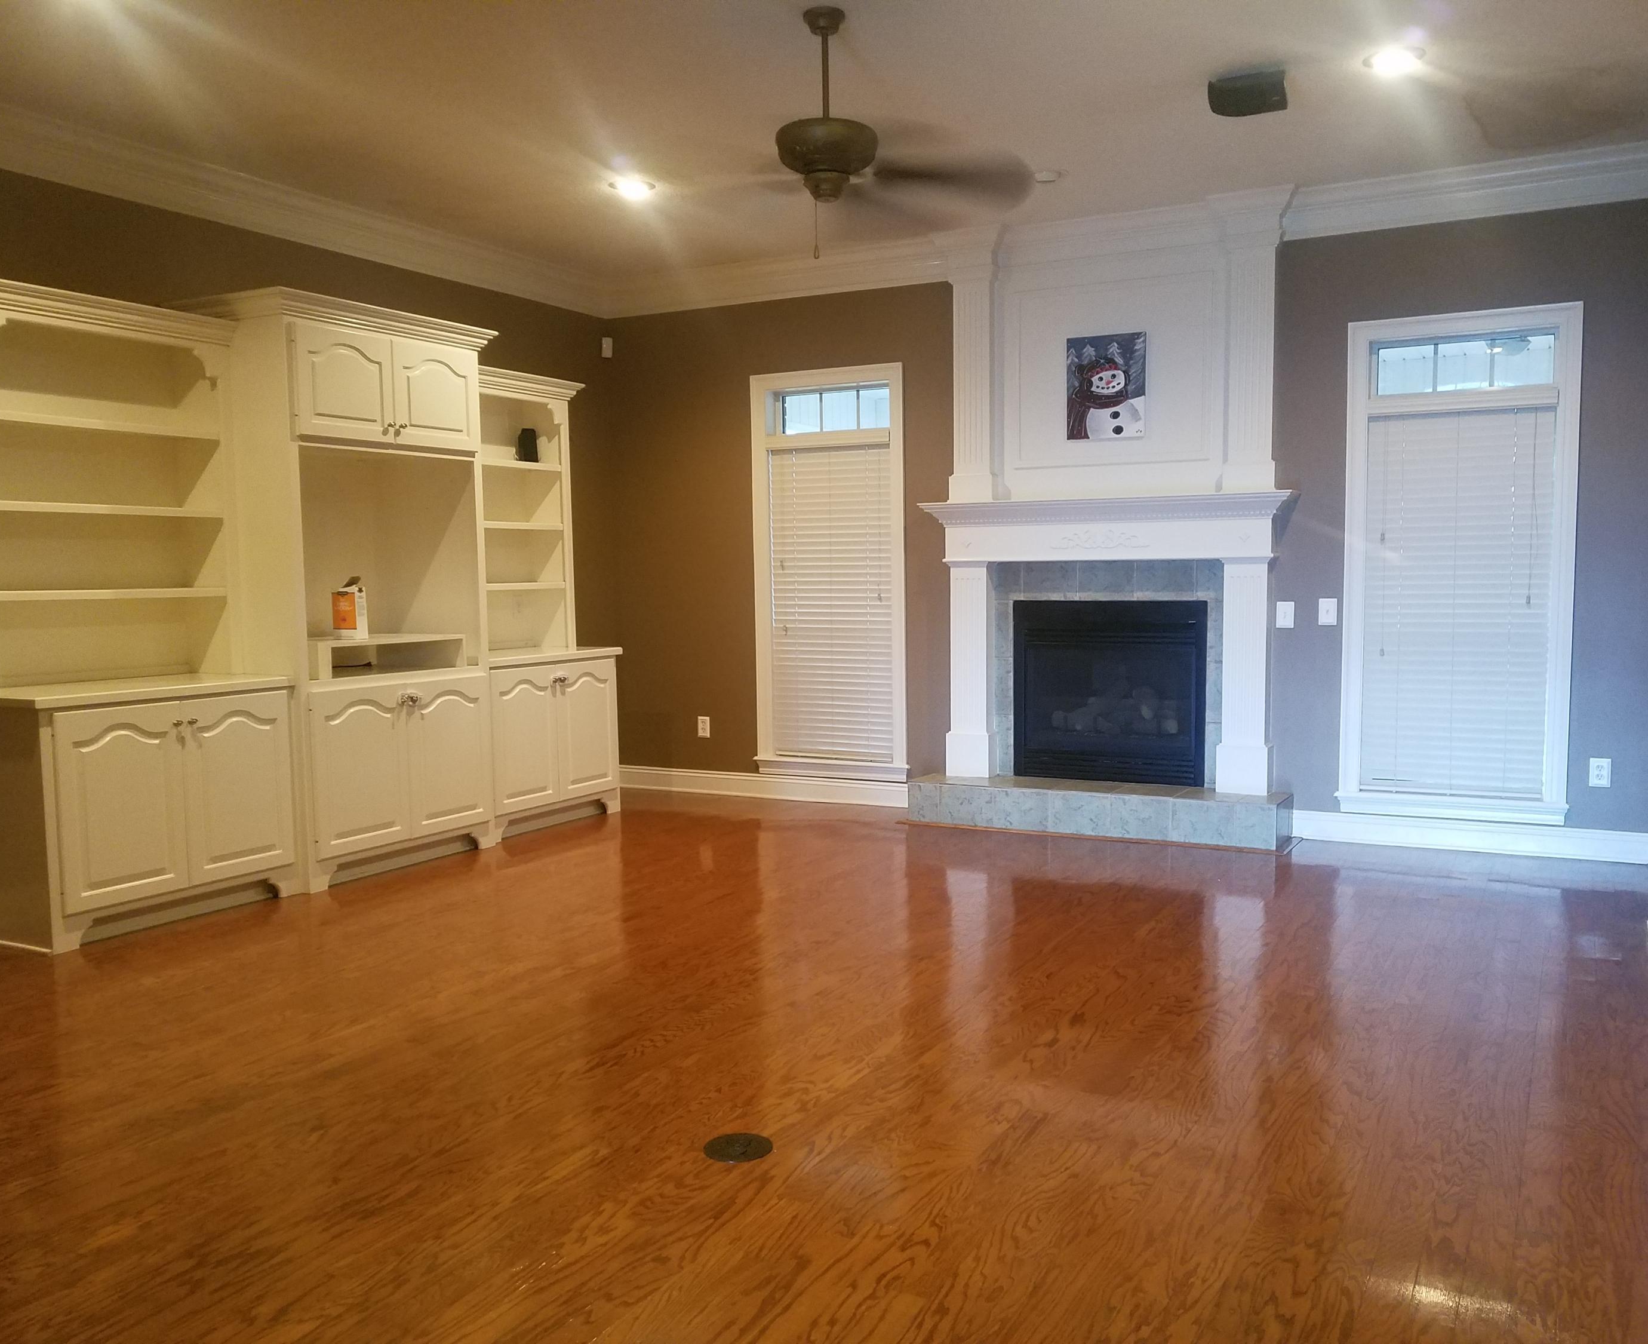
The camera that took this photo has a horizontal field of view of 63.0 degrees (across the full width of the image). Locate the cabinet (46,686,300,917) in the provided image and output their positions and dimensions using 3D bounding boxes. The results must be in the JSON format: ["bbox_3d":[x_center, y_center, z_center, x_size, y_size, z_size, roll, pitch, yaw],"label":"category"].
[{"bbox_3d":[-2.716,0.485,5.379,0.506,0.776,1.026,2,5,29],"label":"cabinet"}]

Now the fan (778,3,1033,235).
[{"bbox_3d":[0.004,-1.752,4.166,1.290,0.581,1.290,2,5,29],"label":"fan"}]

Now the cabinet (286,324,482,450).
[{"bbox_3d":[-2.158,-1.240,6.073,0.634,0.478,1.063,2,5,30],"label":"cabinet"}]

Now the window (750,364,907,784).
[{"bbox_3d":[0.021,-0.554,7.707,1.012,2.315,0.121,2,5,29],"label":"window"}]

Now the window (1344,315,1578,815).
[{"bbox_3d":[2.880,-0.473,6.148,0.990,2.283,0.121,2,5,29],"label":"window"}]

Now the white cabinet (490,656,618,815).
[{"bbox_3d":[-1.634,0.369,7.114,0.607,0.871,0.970,2,5,30],"label":"white cabinet"}]

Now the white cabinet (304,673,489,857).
[{"bbox_3d":[-2.130,0.401,6.218,0.620,0.733,1.049,2,5,30],"label":"white cabinet"}]

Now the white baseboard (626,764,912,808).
[{"bbox_3d":[-0.382,0.669,7.923,1.951,0.129,0.022,2,5,26],"label":"white baseboard"}]

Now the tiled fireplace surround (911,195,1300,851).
[{"bbox_3d":[1.361,-0.710,6.760,1.903,3.038,0.378,2,5,29],"label":"tiled fireplace surround"}]

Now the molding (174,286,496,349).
[{"bbox_3d":[-2.191,-1.549,6.099,0.729,0.090,1.260,2,5,29],"label":"molding"}]

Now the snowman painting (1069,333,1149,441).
[{"bbox_3d":[1.435,-1.440,6.825,0.405,0.517,0.022,2,5,26],"label":"snowman painting"}]

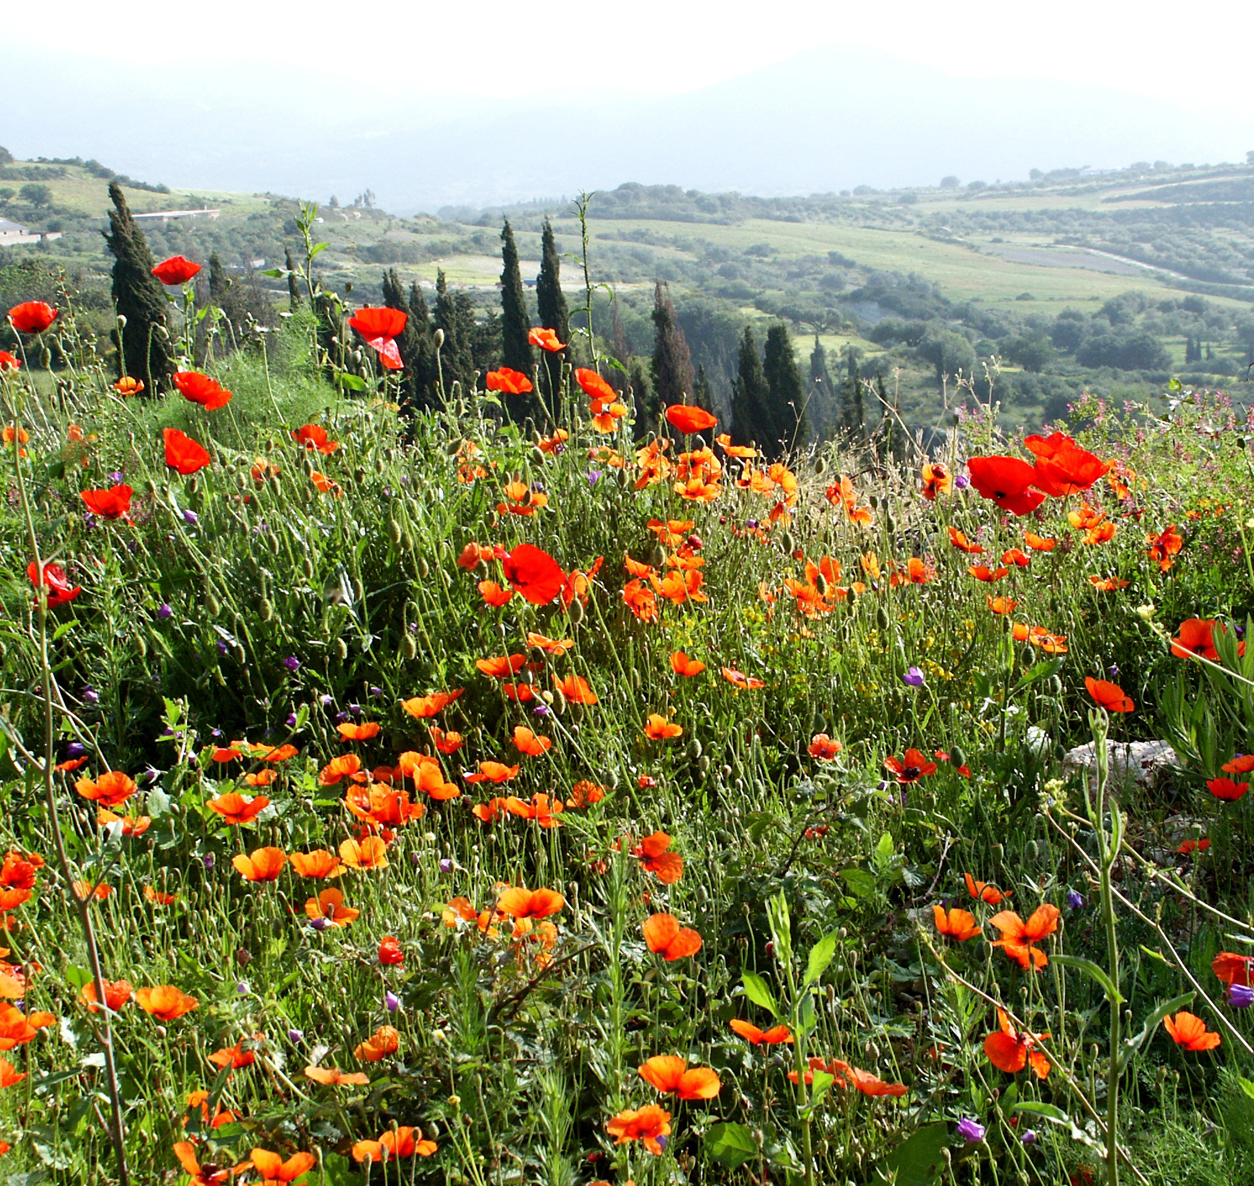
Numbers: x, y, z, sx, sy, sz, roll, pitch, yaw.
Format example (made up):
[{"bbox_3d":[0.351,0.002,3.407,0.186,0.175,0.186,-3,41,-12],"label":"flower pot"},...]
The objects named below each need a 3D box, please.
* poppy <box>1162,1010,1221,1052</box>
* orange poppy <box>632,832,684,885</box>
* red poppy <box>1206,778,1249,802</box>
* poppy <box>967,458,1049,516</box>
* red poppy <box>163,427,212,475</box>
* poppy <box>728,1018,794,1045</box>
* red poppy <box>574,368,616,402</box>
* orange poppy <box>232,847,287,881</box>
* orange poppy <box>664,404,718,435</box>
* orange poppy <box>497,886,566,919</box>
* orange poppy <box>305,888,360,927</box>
[{"bbox_3d":[0.497,0.386,2.650,0.050,0.032,0.047,14,13,-2],"label":"poppy"},{"bbox_3d":[0.032,0.273,3.100,0.045,0.052,0.050,4,9,26],"label":"orange poppy"},{"bbox_3d":[0.746,0.244,3.750,0.052,0.024,0.050,0,9,0],"label":"red poppy"},{"bbox_3d":[0.416,-0.117,3.300,0.086,0.050,0.075,17,13,-3],"label":"poppy"},{"bbox_3d":[-0.605,-0.195,4.150,0.066,0.052,0.064,24,12,-3],"label":"red poppy"},{"bbox_3d":[0.124,0.407,2.800,0.060,0.020,0.056,0,7,0],"label":"poppy"},{"bbox_3d":[-0.044,-0.283,4.100,0.060,0.034,0.055,35,9,0],"label":"red poppy"},{"bbox_3d":[-0.391,0.288,3.200,0.056,0.034,0.053,-3,8,0],"label":"orange poppy"},{"bbox_3d":[0.086,-0.234,4.050,0.069,0.035,0.066,5,6,0],"label":"orange poppy"},{"bbox_3d":[-0.094,0.303,2.950,0.066,0.027,0.062,0,7,0],"label":"orange poppy"},{"bbox_3d":[-0.299,0.318,3.050,0.058,0.030,0.052,-3,31,0],"label":"orange poppy"}]

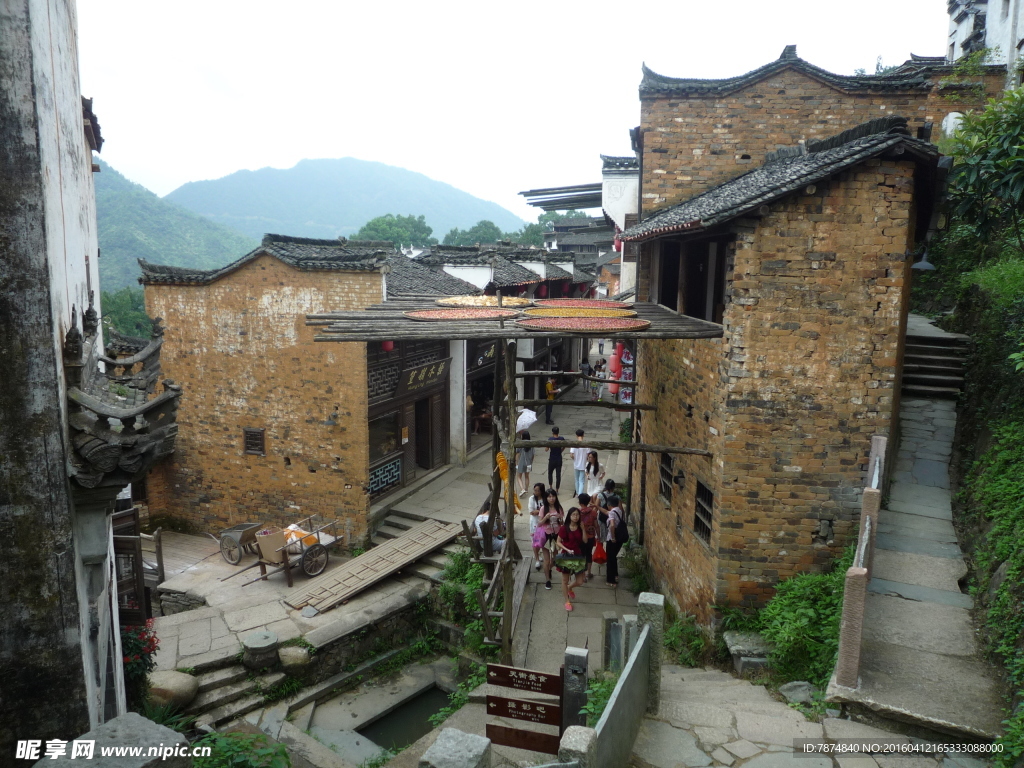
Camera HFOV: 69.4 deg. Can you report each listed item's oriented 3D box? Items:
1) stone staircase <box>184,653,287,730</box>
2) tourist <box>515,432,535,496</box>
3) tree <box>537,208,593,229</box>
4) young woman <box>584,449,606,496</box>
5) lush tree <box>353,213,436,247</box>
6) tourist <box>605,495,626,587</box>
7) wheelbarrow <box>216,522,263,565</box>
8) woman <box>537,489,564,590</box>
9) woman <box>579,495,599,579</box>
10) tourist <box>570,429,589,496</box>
[{"bbox_3d":[-4.263,4.580,11.269,1.300,0.480,1.250,-6,11,-39],"label":"stone staircase"},{"bbox_3d":[0.325,1.929,17.890,0.450,1.620,0.360,0,8,-2],"label":"tourist"},{"bbox_3d":[5.788,-15.740,80.000,6.500,7.500,6.000,0,8,0],"label":"tree"},{"bbox_3d":[1.826,2.197,16.193,0.480,1.580,0.360,3,8,15],"label":"young woman"},{"bbox_3d":[-10.373,-10.616,65.612,7.400,9.000,7.000,1,8,0],"label":"lush tree"},{"bbox_3d":[1.789,2.650,12.743,0.400,1.580,0.460,3,8,20],"label":"tourist"},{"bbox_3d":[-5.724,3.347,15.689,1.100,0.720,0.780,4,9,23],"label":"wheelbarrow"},{"bbox_3d":[0.677,2.654,12.781,0.520,1.670,0.450,1,8,5],"label":"woman"},{"bbox_3d":[1.356,2.647,12.845,0.460,1.550,0.340,3,8,15],"label":"woman"},{"bbox_3d":[1.682,1.923,18.379,0.500,1.700,0.380,1,8,3],"label":"tourist"}]

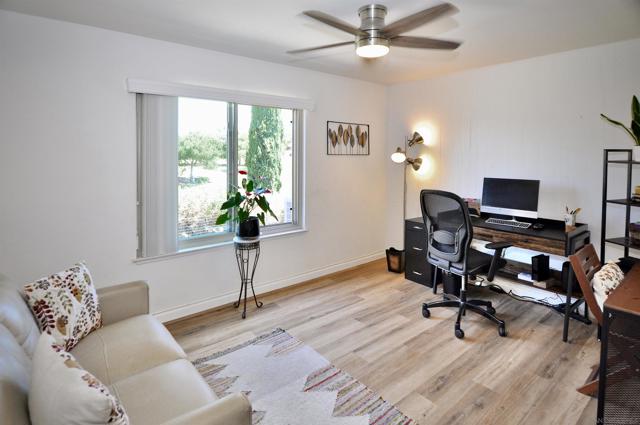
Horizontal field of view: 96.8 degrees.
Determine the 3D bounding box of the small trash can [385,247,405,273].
[{"bbox_3d":[0.945,0.590,3.500,0.240,0.270,0.240,8,11,44],"label":"small trash can"}]

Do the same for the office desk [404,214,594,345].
[{"bbox_3d":[1.600,0.450,2.810,0.540,0.810,1.420,-7,11,-41],"label":"office desk"}]

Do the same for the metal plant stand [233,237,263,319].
[{"bbox_3d":[-0.660,0.560,2.550,0.270,0.660,0.270,-6,10,-35],"label":"metal plant stand"}]

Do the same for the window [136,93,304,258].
[{"bbox_3d":[-0.805,-0.365,2.720,1.530,1.300,0.100,-6,10,-34],"label":"window"}]

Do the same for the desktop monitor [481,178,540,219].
[{"bbox_3d":[1.860,-0.125,2.800,0.170,0.430,0.530,-8,11,-44],"label":"desktop monitor"}]

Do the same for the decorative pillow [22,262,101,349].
[{"bbox_3d":[-1.470,0.540,1.630,0.140,0.390,0.380,-19,2,19],"label":"decorative pillow"}]

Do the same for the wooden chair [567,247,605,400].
[{"bbox_3d":[1.830,0.680,1.620,0.460,0.800,0.480,-7,11,-41],"label":"wooden chair"}]

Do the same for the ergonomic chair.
[{"bbox_3d":[1.215,0.385,2.360,0.640,1.070,0.640,-5,9,-31],"label":"ergonomic chair"}]

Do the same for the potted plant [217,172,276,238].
[{"bbox_3d":[-0.635,-0.075,2.500,0.500,0.600,0.450,-6,10,-35],"label":"potted plant"}]

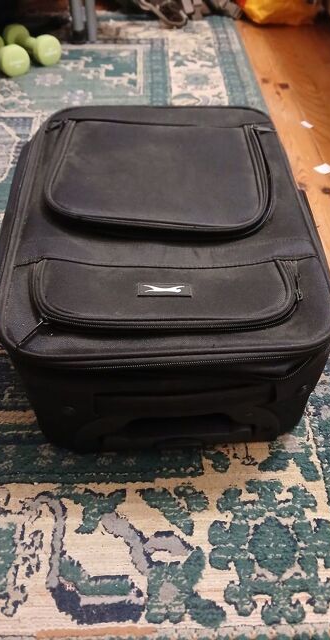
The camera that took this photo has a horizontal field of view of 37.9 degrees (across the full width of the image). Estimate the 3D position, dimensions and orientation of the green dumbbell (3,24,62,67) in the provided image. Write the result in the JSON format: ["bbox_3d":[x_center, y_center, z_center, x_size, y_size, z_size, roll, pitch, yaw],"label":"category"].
[{"bbox_3d":[-0.401,-0.830,1.451,0.197,0.077,0.077,33,56,25],"label":"green dumbbell"}]

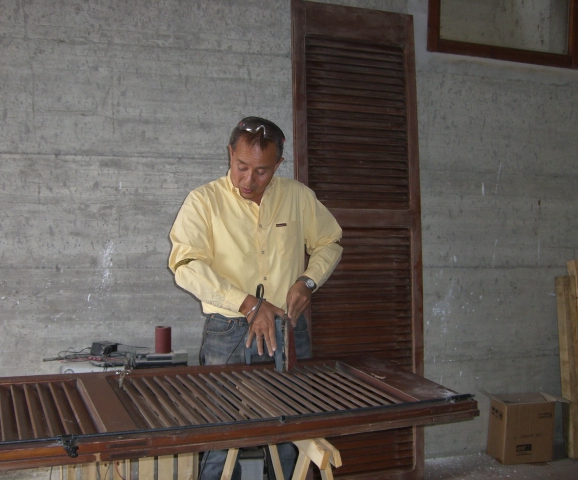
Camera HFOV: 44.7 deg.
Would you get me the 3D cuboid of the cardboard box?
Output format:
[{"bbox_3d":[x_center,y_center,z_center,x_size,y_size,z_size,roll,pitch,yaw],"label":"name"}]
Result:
[{"bbox_3d":[1.263,1.019,3.819,0.315,0.320,0.190,1,2,-16],"label":"cardboard box"}]

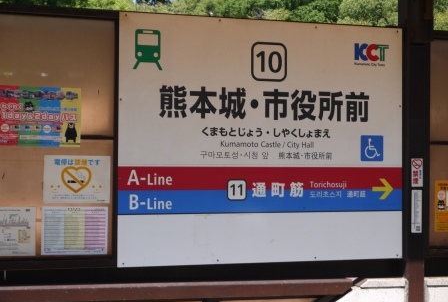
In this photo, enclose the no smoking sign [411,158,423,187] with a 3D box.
[{"bbox_3d":[1.359,0.155,7.627,0.094,0.201,0.010,1,-1,-22],"label":"no smoking sign"}]

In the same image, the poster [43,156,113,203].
[{"bbox_3d":[-0.911,0.179,6.771,0.420,0.297,0.010,1,-1,-22],"label":"poster"}]

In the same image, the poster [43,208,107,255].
[{"bbox_3d":[-0.924,0.499,6.762,0.420,0.297,0.010,2,-1,-22],"label":"poster"}]

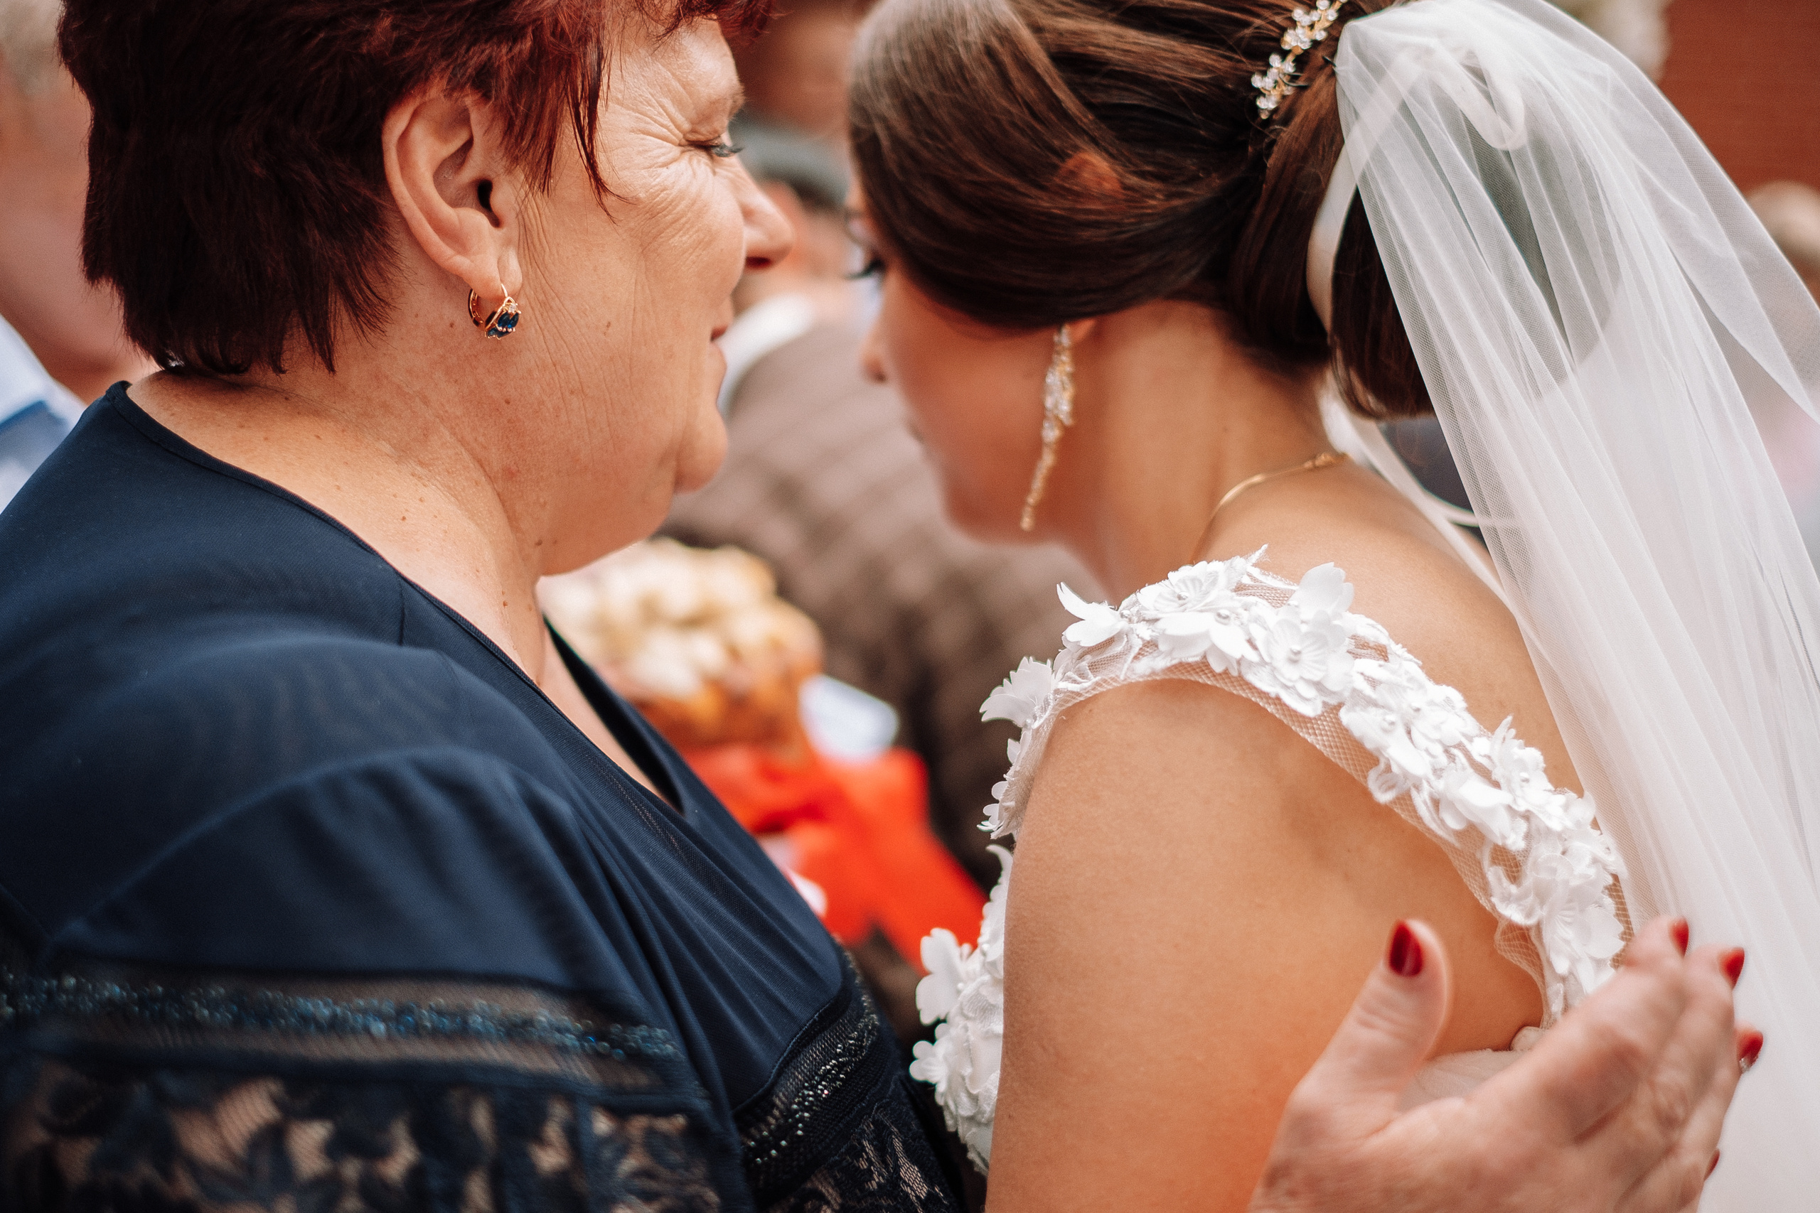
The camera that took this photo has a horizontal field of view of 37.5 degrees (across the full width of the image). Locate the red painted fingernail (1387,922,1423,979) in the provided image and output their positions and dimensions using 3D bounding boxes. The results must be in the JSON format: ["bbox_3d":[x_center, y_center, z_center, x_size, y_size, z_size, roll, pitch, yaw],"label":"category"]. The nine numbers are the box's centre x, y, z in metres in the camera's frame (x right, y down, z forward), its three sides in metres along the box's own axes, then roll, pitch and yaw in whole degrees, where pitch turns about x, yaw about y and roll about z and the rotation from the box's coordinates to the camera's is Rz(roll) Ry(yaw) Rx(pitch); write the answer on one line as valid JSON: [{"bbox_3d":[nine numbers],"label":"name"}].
[{"bbox_3d":[0.146,0.101,0.790,0.012,0.017,0.005,-8,-7,30],"label":"red painted fingernail"}]

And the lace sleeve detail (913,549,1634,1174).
[{"bbox_3d":[0.117,0.082,0.870,0.230,0.198,0.150,0,7,-3],"label":"lace sleeve detail"}]

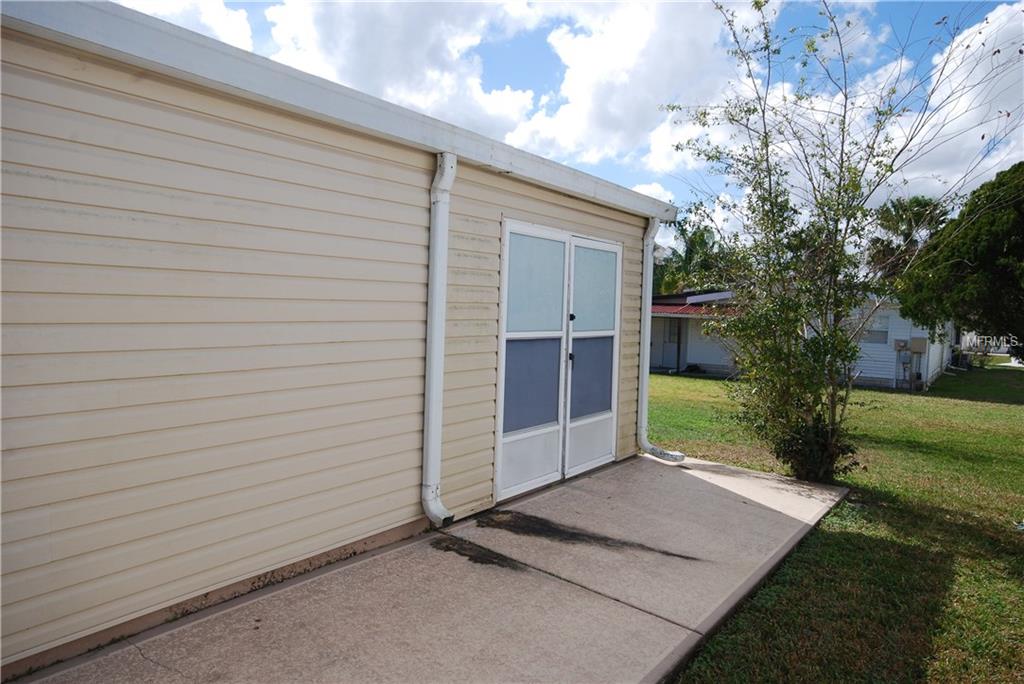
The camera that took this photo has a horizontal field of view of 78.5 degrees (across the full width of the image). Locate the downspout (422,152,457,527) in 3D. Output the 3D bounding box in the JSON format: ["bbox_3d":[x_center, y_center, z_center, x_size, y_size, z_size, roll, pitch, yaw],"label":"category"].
[{"bbox_3d":[-0.419,0.005,3.854,0.175,2.295,0.095,5,5,37],"label":"downspout"}]

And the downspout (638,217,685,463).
[{"bbox_3d":[1.499,-0.026,6.111,0.485,2.355,0.095,5,5,37],"label":"downspout"}]

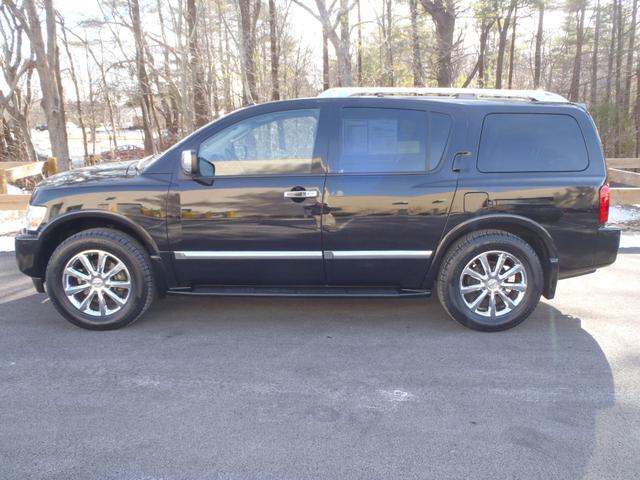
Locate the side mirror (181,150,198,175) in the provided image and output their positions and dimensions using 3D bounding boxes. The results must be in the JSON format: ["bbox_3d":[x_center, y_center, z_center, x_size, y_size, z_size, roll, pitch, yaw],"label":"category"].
[{"bbox_3d":[-0.925,-0.565,3.810,0.160,0.200,0.250,0,10,0],"label":"side mirror"}]

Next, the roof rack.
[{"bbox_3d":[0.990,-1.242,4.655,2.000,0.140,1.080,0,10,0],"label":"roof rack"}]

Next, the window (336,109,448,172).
[{"bbox_3d":[0.570,-0.769,4.002,0.885,0.500,0.060,0,-3,0],"label":"window"}]

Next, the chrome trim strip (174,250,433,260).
[{"bbox_3d":[-0.128,0.118,4.042,2.010,0.065,0.030,0,10,0],"label":"chrome trim strip"}]

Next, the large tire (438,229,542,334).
[{"bbox_3d":[1.370,0.306,4.197,0.825,0.825,0.275,0,10,0],"label":"large tire"}]

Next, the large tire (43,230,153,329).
[{"bbox_3d":[-1.760,0.306,4.197,0.825,0.825,0.275,0,10,0],"label":"large tire"}]

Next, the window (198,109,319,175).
[{"bbox_3d":[-0.475,-0.762,4.003,0.930,0.515,0.060,0,-3,0],"label":"window"}]

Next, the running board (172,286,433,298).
[{"bbox_3d":[-0.165,0.414,4.170,2.100,0.070,0.200,0,10,0],"label":"running board"}]

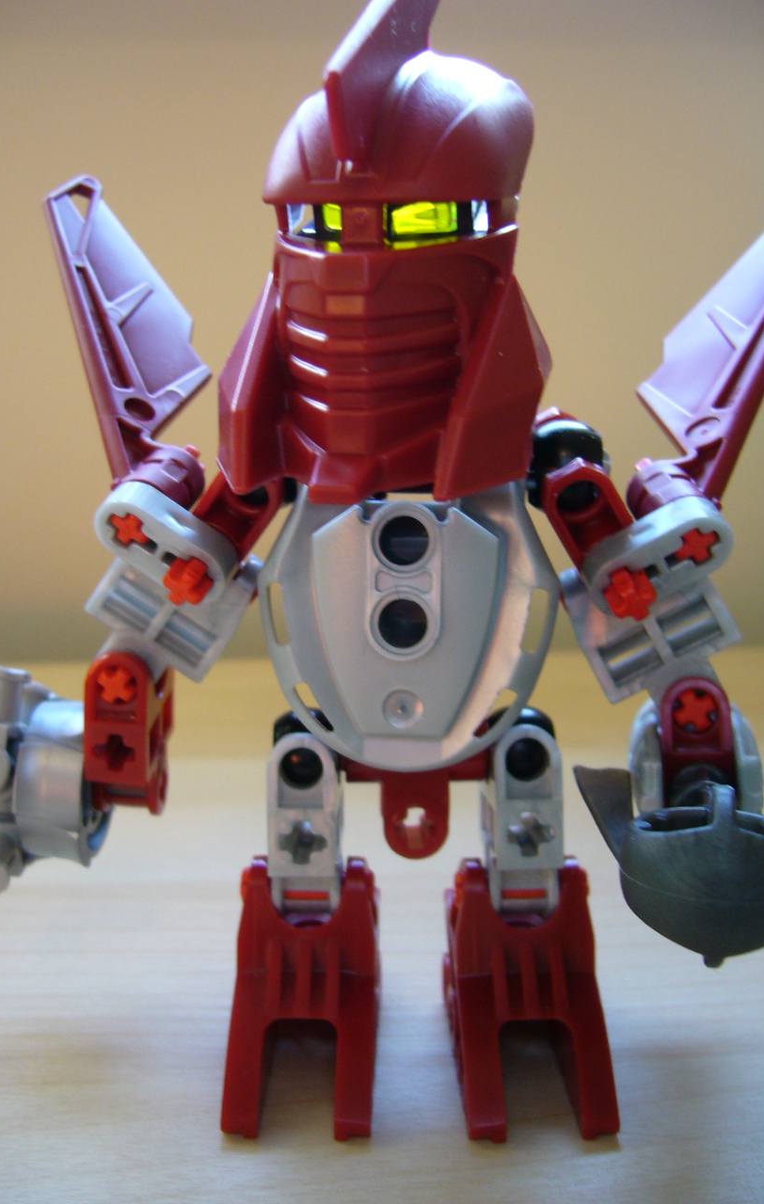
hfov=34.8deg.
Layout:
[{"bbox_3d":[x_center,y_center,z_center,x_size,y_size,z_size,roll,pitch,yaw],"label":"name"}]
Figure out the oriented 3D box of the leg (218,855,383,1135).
[{"bbox_3d":[-0.009,0.044,0.145,0.017,0.025,0.031,0,3,0],"label":"leg"}]

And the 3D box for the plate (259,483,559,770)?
[{"bbox_3d":[0.003,0.001,0.124,0.032,0.032,0.014,0,1,3],"label":"plate"}]

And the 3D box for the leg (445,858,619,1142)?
[{"bbox_3d":[0.017,0.044,0.145,0.017,0.025,0.031,0,3,0],"label":"leg"}]

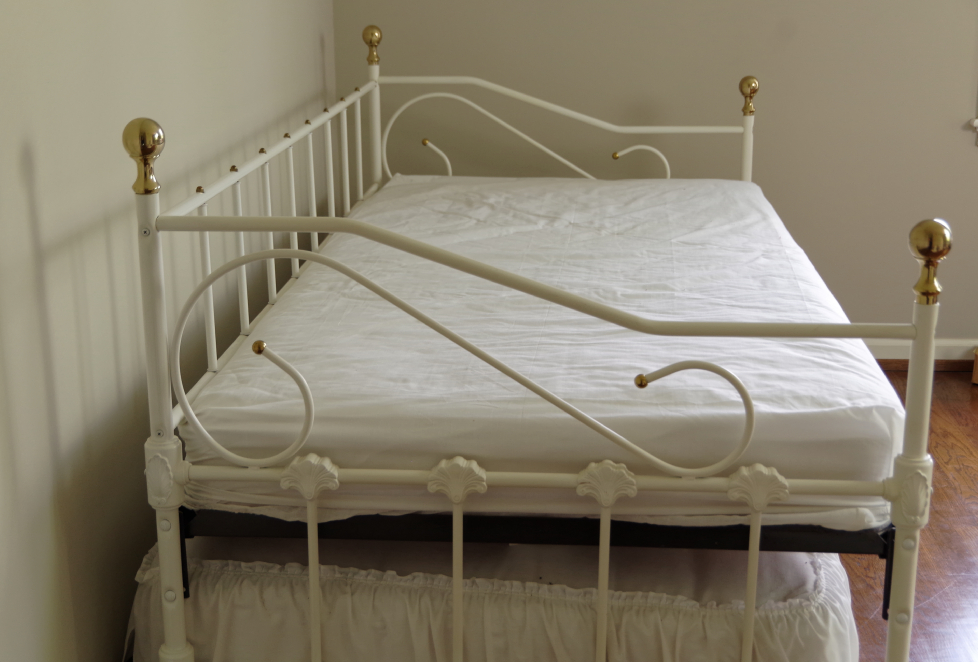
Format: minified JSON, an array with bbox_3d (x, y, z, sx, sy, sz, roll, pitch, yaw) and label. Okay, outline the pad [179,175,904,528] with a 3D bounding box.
[{"bbox_3d":[0.138,-0.077,2.715,1.029,0.184,1.879,1,17,4],"label":"pad"}]

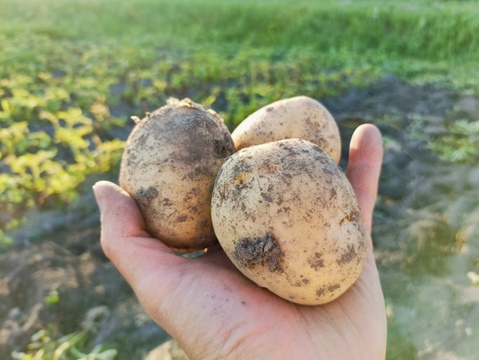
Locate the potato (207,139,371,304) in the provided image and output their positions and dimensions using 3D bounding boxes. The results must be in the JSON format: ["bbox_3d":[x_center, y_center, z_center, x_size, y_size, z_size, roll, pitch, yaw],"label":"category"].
[{"bbox_3d":[0.024,0.019,0.169,0.068,0.084,0.065,-35,-10,3],"label":"potato"}]

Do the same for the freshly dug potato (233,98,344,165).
[{"bbox_3d":[0.030,-0.019,0.222,0.072,0.062,0.062,-27,1,9],"label":"freshly dug potato"}]

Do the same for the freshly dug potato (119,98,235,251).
[{"bbox_3d":[-0.029,-0.002,0.188,0.065,0.081,0.063,-14,3,-8],"label":"freshly dug potato"}]

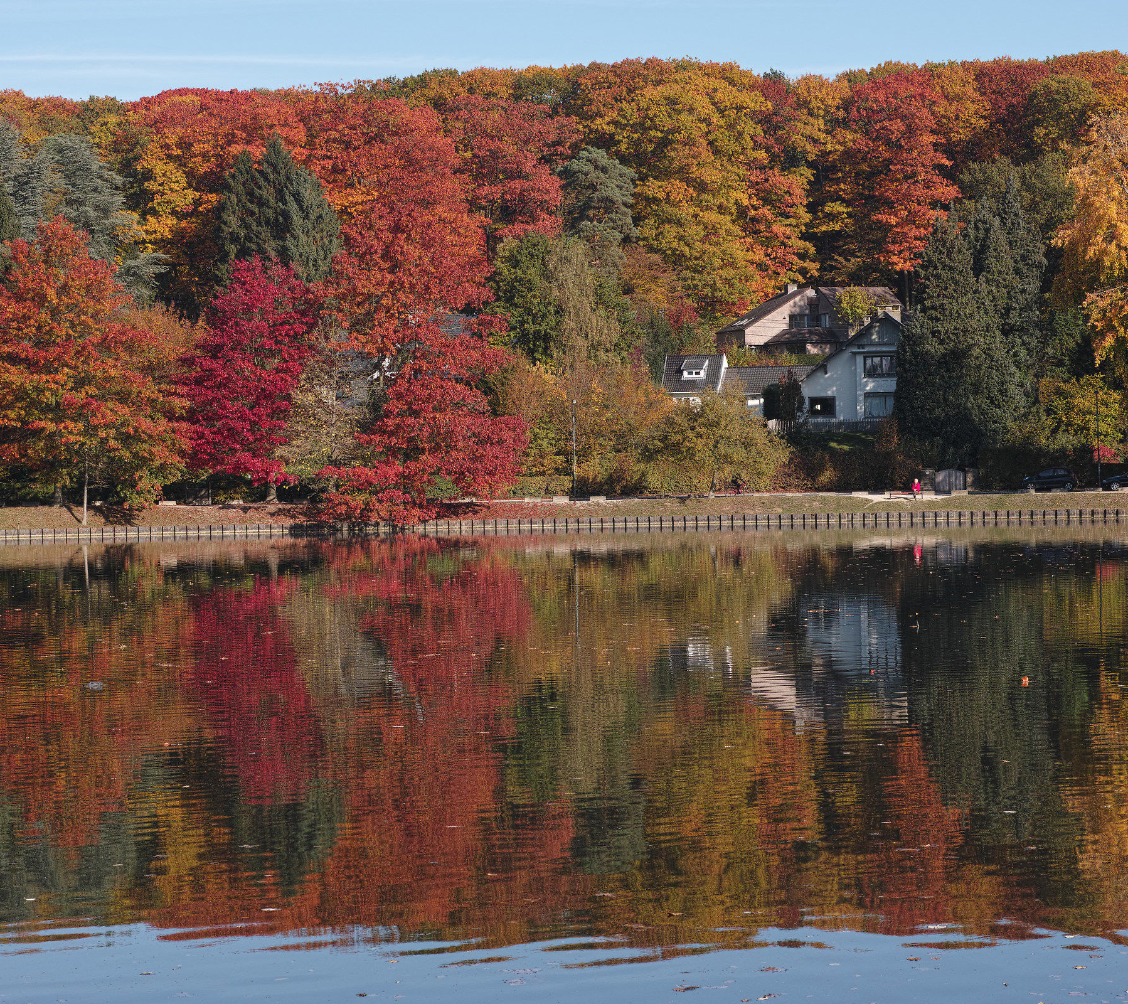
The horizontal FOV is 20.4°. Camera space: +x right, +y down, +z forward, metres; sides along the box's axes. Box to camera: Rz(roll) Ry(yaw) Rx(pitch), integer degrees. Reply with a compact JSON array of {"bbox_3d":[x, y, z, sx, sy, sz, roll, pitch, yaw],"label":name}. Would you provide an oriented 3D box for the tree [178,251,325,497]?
[{"bbox_3d":[-19.480,-7.590,194.500,8.940,15.180,8.600,-1,0,0],"label":"tree"}]

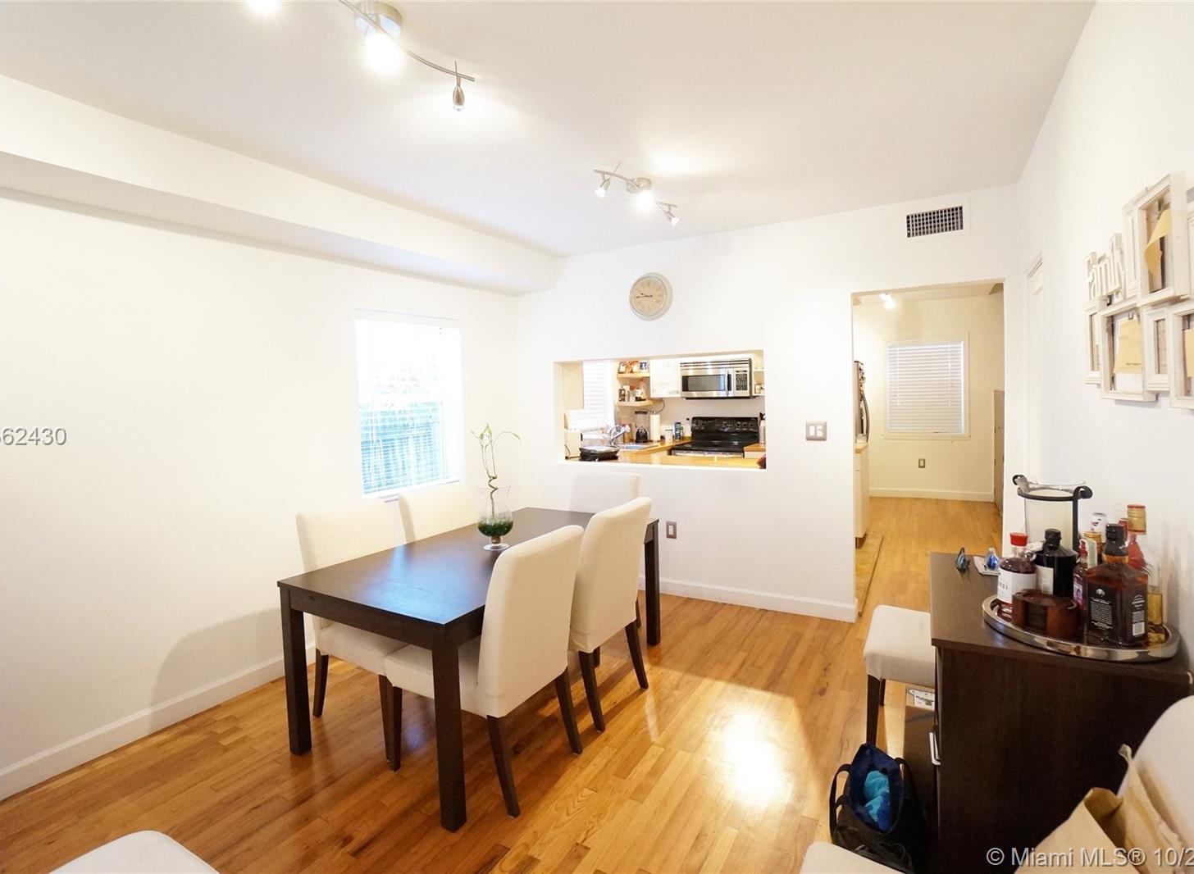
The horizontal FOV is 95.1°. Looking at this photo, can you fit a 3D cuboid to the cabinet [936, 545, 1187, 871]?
[{"bbox_3d":[1.043,0.854,1.344,0.385,0.930,0.680,0,5,31],"label":"cabinet"}]

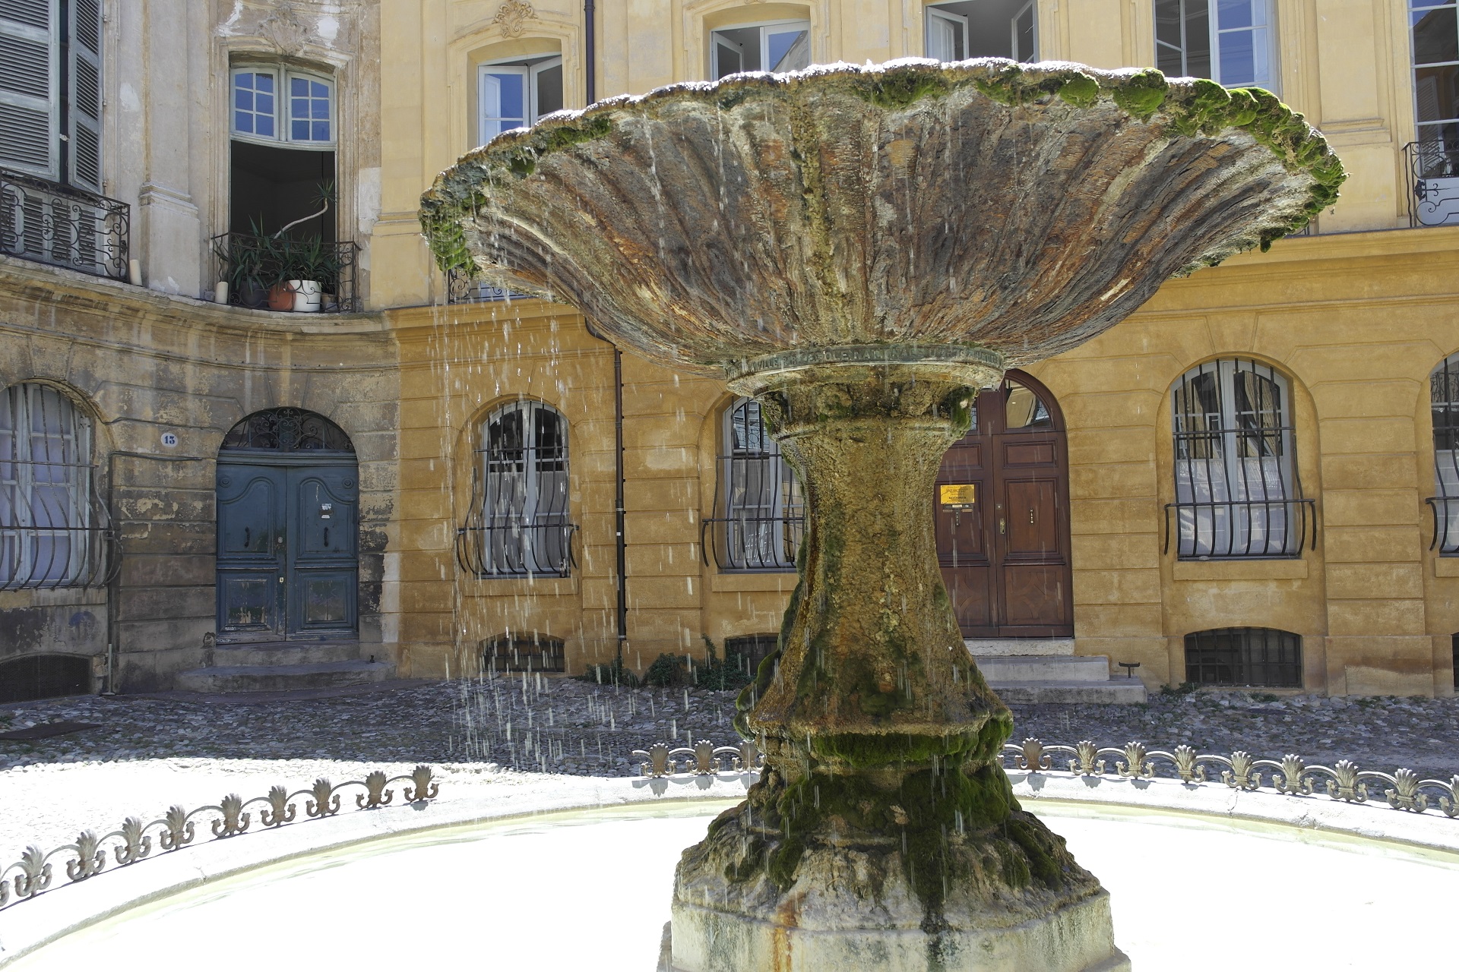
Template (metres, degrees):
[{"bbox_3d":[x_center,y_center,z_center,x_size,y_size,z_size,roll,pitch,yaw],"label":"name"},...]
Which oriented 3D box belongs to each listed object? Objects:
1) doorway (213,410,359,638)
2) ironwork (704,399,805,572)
[{"bbox_3d":[-5.427,0.466,14.975,1.643,2.871,0.220,0,-3,-21],"label":"doorway"},{"bbox_3d":[0.425,-0.016,14.048,1.390,1.980,0.380,-2,-3,14],"label":"ironwork"}]

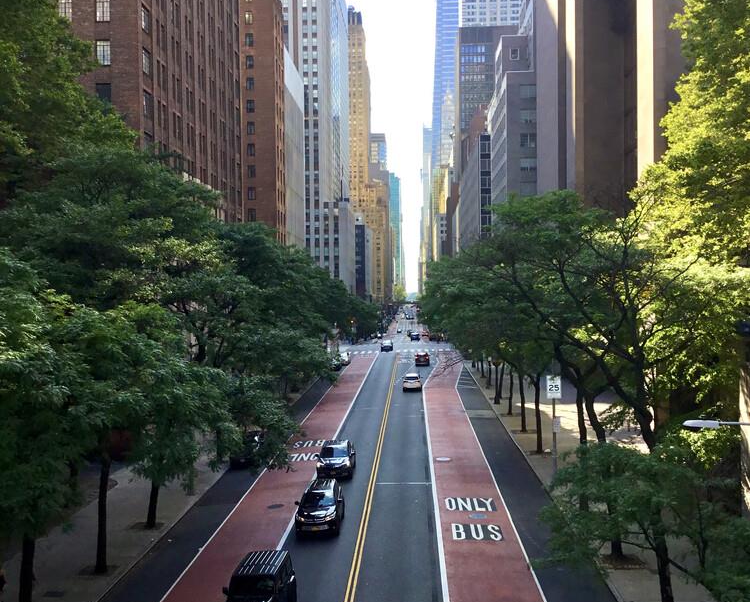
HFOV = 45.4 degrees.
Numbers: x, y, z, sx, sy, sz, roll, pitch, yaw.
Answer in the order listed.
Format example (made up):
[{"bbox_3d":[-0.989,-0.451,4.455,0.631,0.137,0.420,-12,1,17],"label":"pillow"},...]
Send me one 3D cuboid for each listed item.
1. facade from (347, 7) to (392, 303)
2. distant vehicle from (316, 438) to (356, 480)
[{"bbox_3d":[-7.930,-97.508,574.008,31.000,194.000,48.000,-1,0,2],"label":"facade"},{"bbox_3d":[-2.168,8.933,50.587,1.880,1.660,4.700,-1,1,3],"label":"distant vehicle"}]

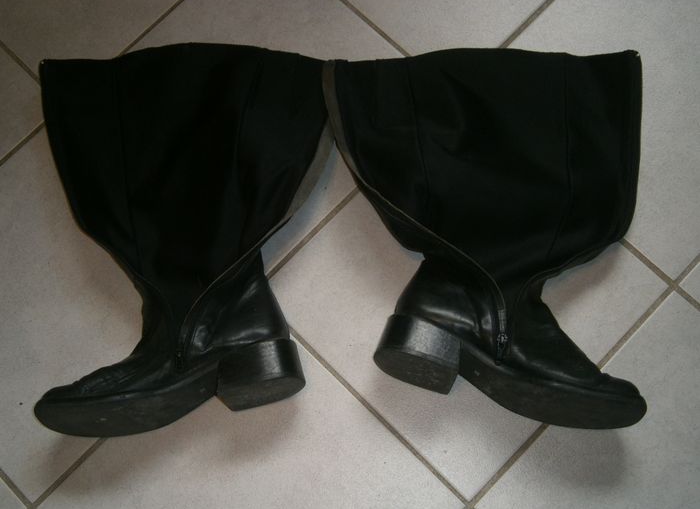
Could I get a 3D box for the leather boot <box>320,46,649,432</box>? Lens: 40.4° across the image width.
[{"bbox_3d":[0.133,-0.046,0.988,0.358,0.105,0.409,5,71,5],"label":"leather boot"}]

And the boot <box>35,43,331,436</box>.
[{"bbox_3d":[-0.171,-0.039,1.003,0.334,0.105,0.425,-6,71,2],"label":"boot"}]

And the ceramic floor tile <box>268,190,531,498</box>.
[{"bbox_3d":[0.119,0.038,1.022,0.313,0.009,0.313,43,81,13],"label":"ceramic floor tile"}]

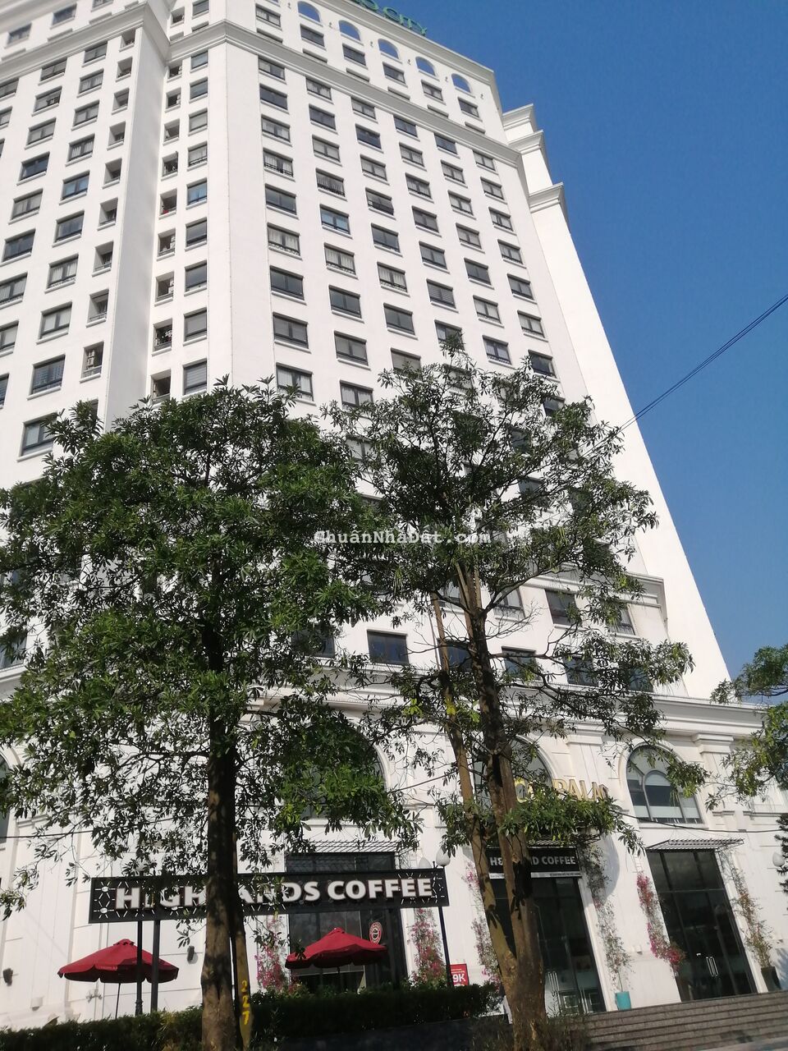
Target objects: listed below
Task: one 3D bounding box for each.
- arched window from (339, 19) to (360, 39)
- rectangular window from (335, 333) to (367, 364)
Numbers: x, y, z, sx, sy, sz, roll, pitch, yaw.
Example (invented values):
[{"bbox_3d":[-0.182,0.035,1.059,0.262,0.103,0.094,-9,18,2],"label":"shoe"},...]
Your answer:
[{"bbox_3d":[-3.256,-36.131,57.489,1.552,2.233,0.200,10,-36,-27],"label":"arched window"},{"bbox_3d":[-2.075,-8.480,37.970,1.620,1.500,0.160,10,-36,-27],"label":"rectangular window"}]

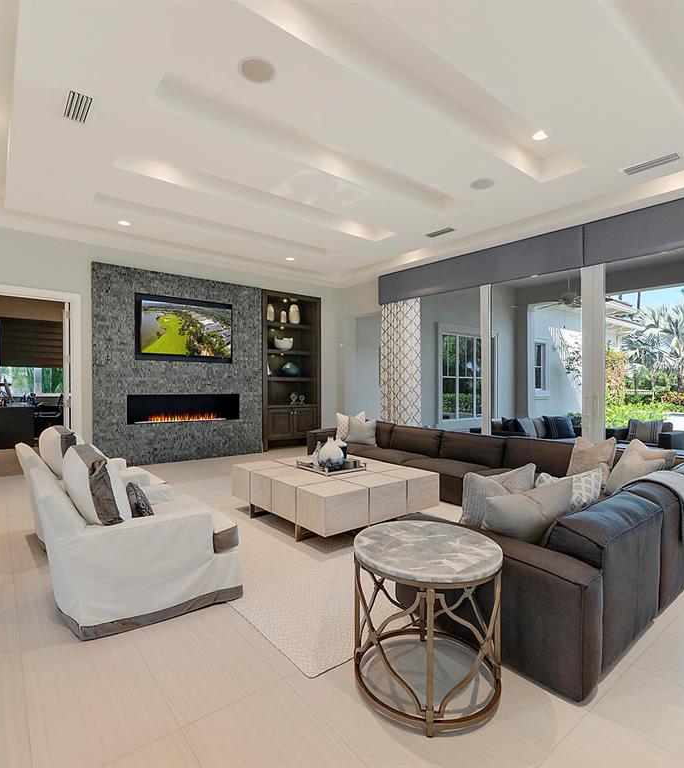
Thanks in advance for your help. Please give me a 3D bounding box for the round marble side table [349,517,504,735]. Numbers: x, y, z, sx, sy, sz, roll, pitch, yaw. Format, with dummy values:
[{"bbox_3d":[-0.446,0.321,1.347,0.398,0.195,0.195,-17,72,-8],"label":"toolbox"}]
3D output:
[{"bbox_3d":[0.386,1.036,1.899,0.650,0.606,0.650,0,0,0],"label":"round marble side table"}]

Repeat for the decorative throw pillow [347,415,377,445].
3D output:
[{"bbox_3d":[0.296,0.705,6.346,0.470,0.450,0.150,1,-14,35],"label":"decorative throw pillow"}]

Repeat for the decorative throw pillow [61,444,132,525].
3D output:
[{"bbox_3d":[-1.467,0.631,2.485,0.230,0.520,0.520,-19,12,-37],"label":"decorative throw pillow"}]

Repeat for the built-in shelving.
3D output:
[{"bbox_3d":[-1.092,-0.240,8.297,1.330,3.040,0.420,0,1,-39],"label":"built-in shelving"}]

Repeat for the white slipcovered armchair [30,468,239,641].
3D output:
[{"bbox_3d":[-1.270,0.901,2.583,1.050,0.840,0.820,0,1,-39],"label":"white slipcovered armchair"}]

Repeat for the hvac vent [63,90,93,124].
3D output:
[{"bbox_3d":[-1.951,-2.032,3.062,0.155,0.030,0.410,0,1,-39],"label":"hvac vent"}]

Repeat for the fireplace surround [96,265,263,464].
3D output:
[{"bbox_3d":[-2.599,-0.246,6.923,2.740,3.050,0.160,0,1,-39],"label":"fireplace surround"}]

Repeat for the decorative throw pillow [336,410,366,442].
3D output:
[{"bbox_3d":[0.126,0.681,6.671,0.470,0.470,0.150,0,-12,-6],"label":"decorative throw pillow"}]

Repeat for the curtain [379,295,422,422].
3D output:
[{"bbox_3d":[1.010,-0.131,7.727,0.150,2.860,1.000,0,1,-39],"label":"curtain"}]

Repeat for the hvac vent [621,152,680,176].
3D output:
[{"bbox_3d":[2.829,-2.003,3.797,0.170,0.030,0.430,0,1,-39],"label":"hvac vent"}]

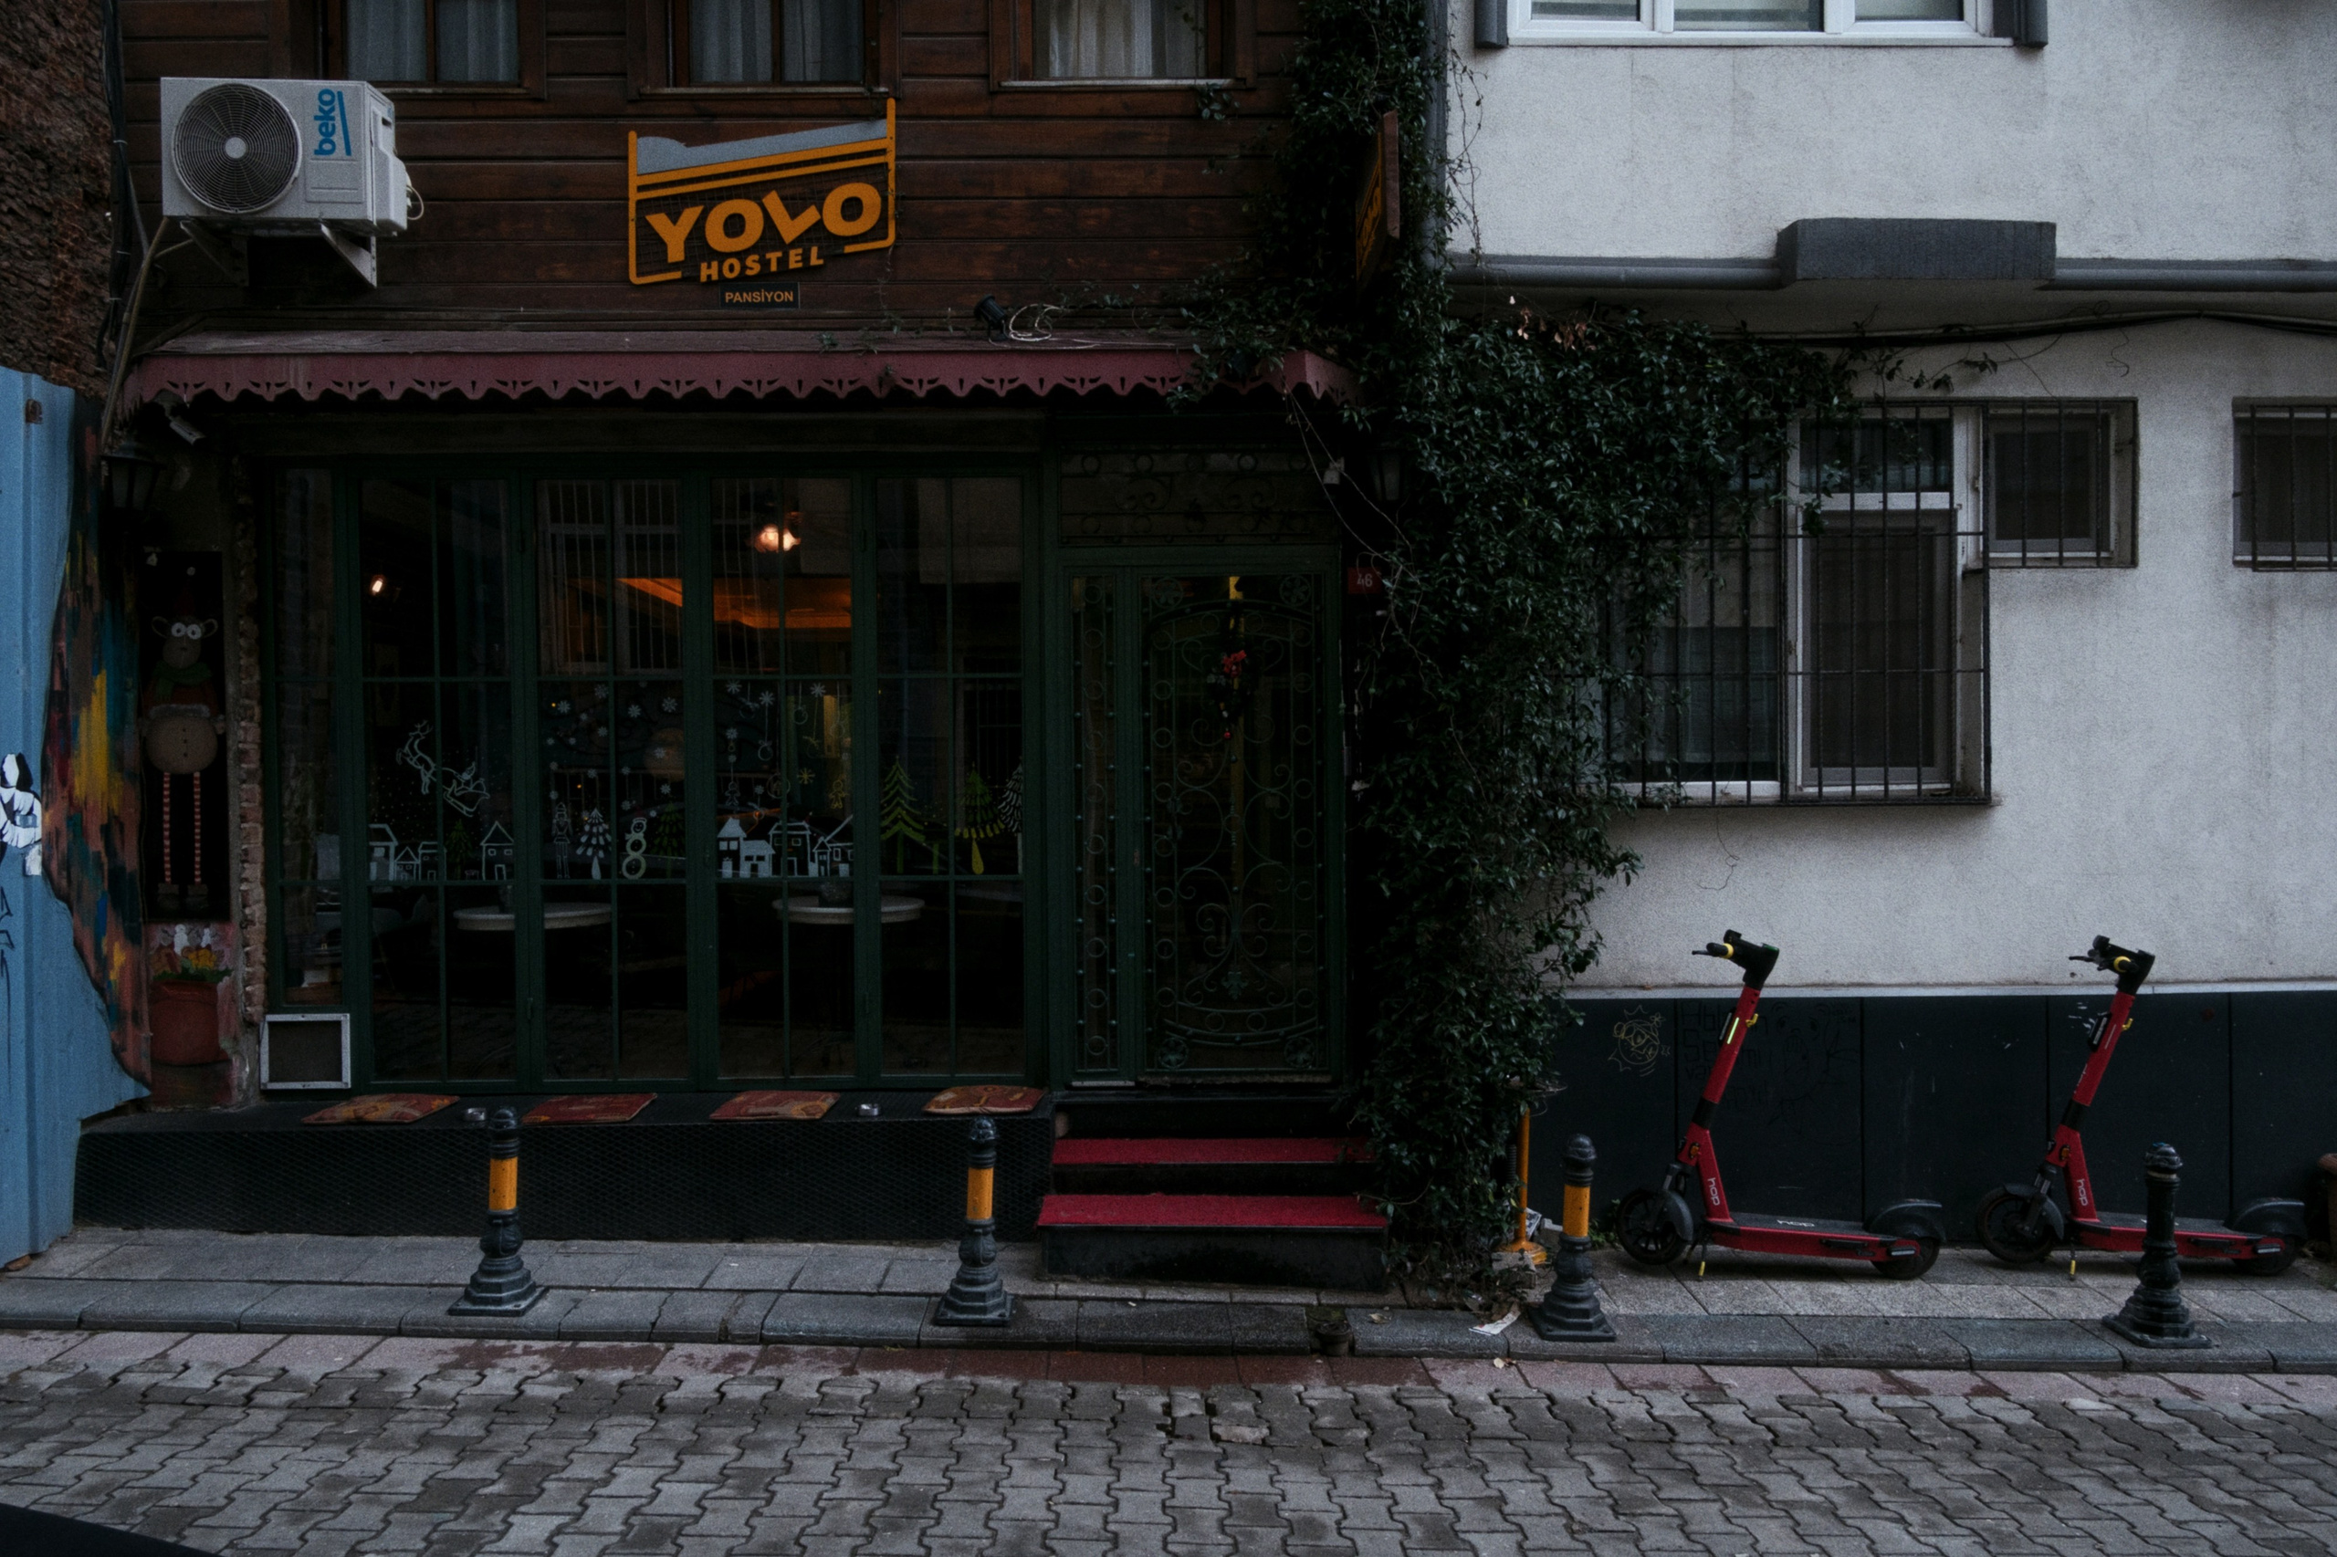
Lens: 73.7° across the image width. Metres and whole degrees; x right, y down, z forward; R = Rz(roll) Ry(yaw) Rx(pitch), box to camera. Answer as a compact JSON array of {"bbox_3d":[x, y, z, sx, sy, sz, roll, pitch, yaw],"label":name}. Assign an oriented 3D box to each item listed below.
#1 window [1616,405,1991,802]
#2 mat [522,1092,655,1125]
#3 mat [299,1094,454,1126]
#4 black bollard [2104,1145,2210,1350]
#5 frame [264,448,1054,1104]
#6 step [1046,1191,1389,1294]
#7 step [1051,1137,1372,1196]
[{"bbox_3d":[2.437,-0.685,6.083,1.564,1.571,0.158,0,1,-2],"label":"window"},{"bbox_3d":[-2.166,1.254,5.874,0.389,0.035,0.414,0,1,-1],"label":"mat"},{"bbox_3d":[-2.959,1.259,5.875,0.419,0.035,0.424,0,1,-1],"label":"mat"},{"bbox_3d":[3.354,1.569,5.300,0.235,0.655,0.235,0,1,-2],"label":"black bollard"},{"bbox_3d":[-2.085,-0.015,6.330,3.171,2.566,0.120,0,1,-1],"label":"frame"},{"bbox_3d":[0.154,1.633,5.515,1.189,0.211,0.384,0,1,-1],"label":"step"},{"bbox_3d":[0.169,1.511,6.076,1.218,0.119,0.410,0,1,-1],"label":"step"}]

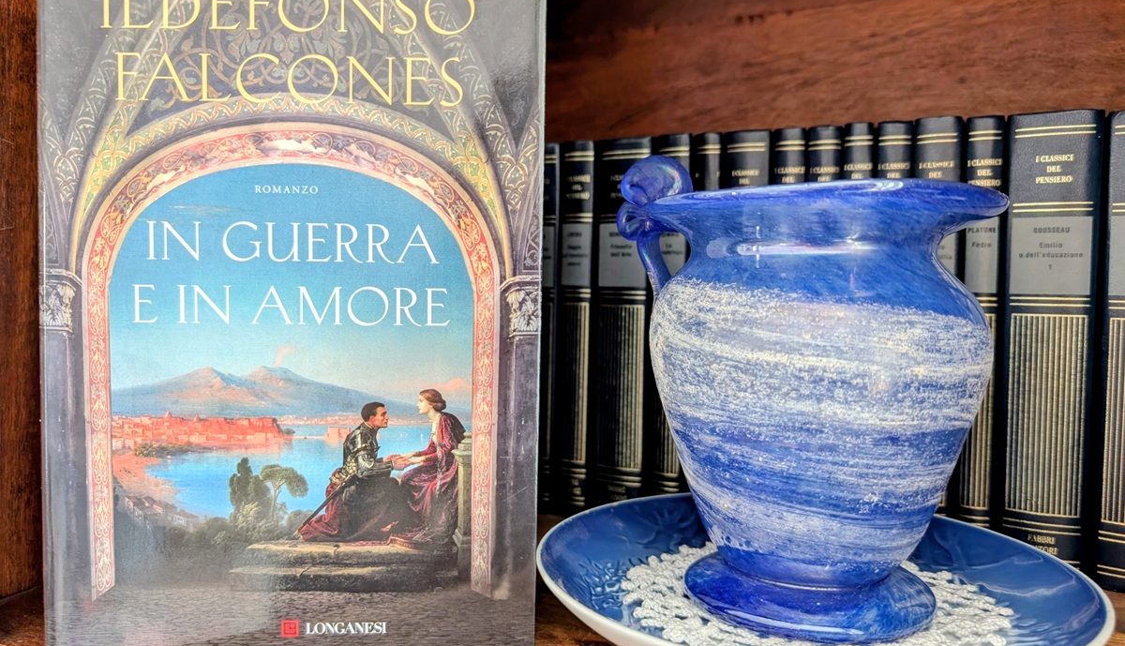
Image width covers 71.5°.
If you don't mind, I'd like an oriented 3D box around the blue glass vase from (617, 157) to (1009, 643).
[{"bbox_3d":[0.079,0.015,0.277,0.137,0.154,0.117,2,2,33],"label":"blue glass vase"}]

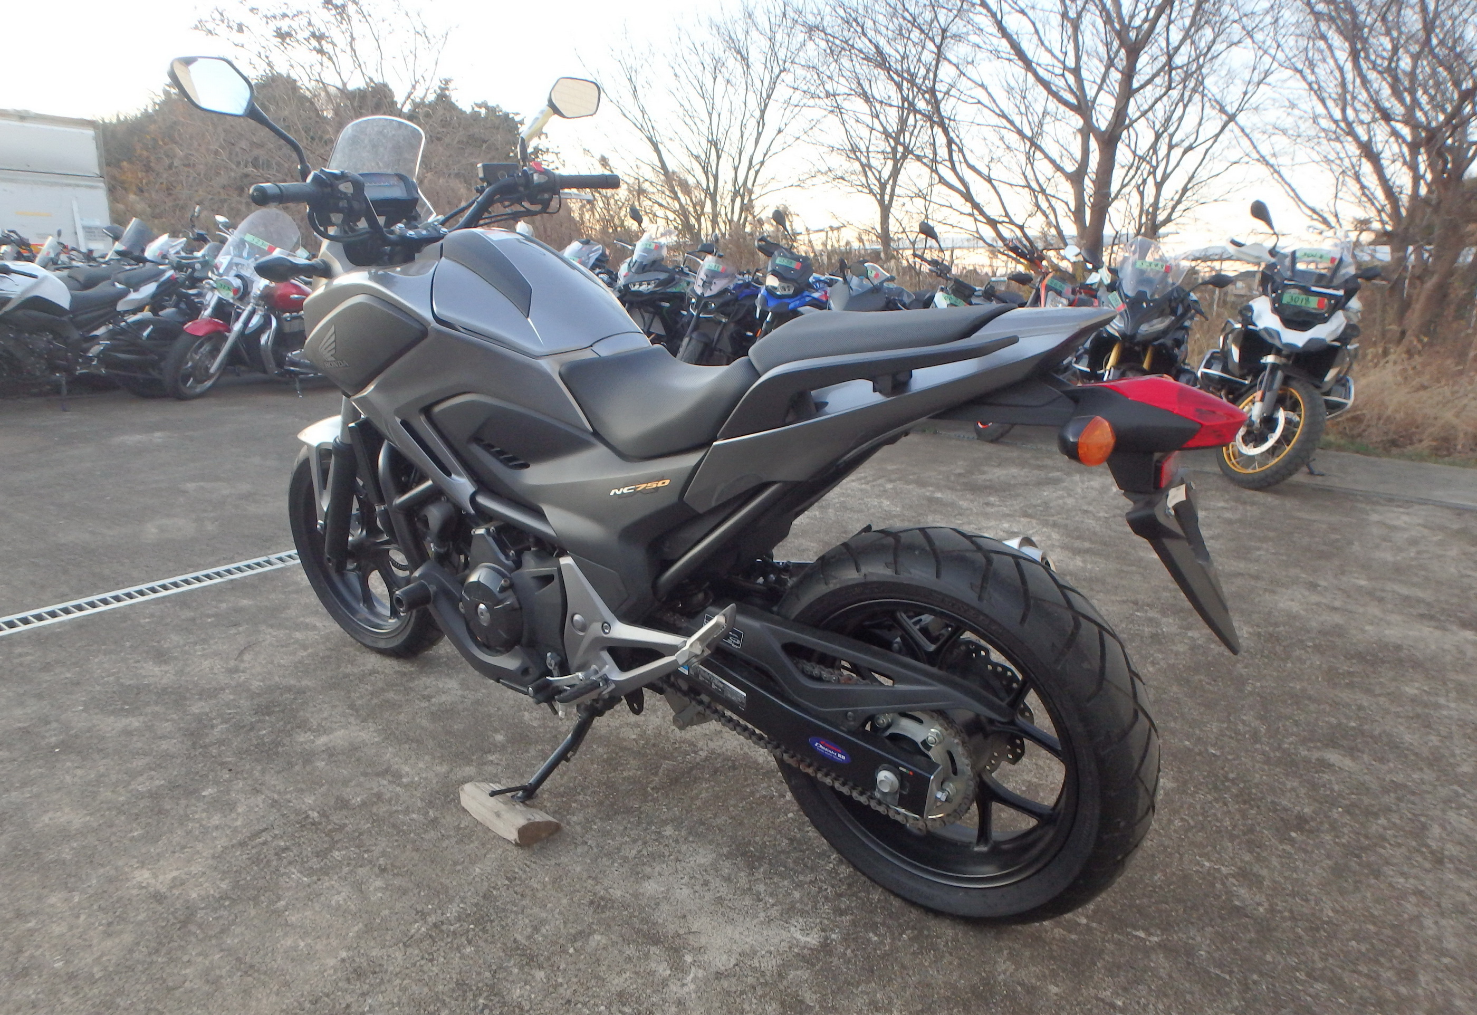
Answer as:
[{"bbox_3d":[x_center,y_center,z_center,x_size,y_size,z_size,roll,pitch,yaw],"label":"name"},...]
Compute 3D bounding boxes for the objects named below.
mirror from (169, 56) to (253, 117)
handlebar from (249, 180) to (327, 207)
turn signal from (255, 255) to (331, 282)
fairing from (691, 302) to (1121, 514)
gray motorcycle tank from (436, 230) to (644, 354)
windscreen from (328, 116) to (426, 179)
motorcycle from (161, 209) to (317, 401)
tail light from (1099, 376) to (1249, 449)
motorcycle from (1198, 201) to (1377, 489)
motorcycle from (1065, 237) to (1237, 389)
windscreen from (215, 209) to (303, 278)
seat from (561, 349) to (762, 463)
[{"bbox_3d":[-0.802,-0.640,1.363,0.050,0.090,0.138,7,22,27],"label":"mirror"},{"bbox_3d":[-0.708,-0.500,1.421,0.038,0.038,0.138,7,22,26],"label":"handlebar"},{"bbox_3d":[-0.858,-0.459,1.729,0.060,0.052,0.130,11,23,35],"label":"turn signal"},{"bbox_3d":[0.211,-0.134,1.232,0.580,0.300,0.250,11,25,36],"label":"fairing"},{"bbox_3d":[-0.347,-0.398,1.601,0.410,0.205,0.280,11,24,35],"label":"gray motorcycle tank"},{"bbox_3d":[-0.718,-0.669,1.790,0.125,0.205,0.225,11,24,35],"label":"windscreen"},{"bbox_3d":[-3.750,-1.659,7.515,0.900,1.450,2.350,22,23,36],"label":"motorcycle"},{"bbox_3d":[0.496,-0.114,1.043,0.167,0.080,0.128,11,24,35],"label":"tail light"},{"bbox_3d":[3.340,-0.939,5.422,0.960,1.450,2.250,17,19,27],"label":"motorcycle"},{"bbox_3d":[2.832,-1.057,6.030,0.880,1.380,2.180,20,21,31],"label":"motorcycle"},{"bbox_3d":[-3.786,-2.079,7.050,0.540,0.500,0.240,14,15,12],"label":"windscreen"},{"bbox_3d":[-0.078,-0.187,1.470,0.340,0.155,0.290,11,24,35],"label":"seat"}]

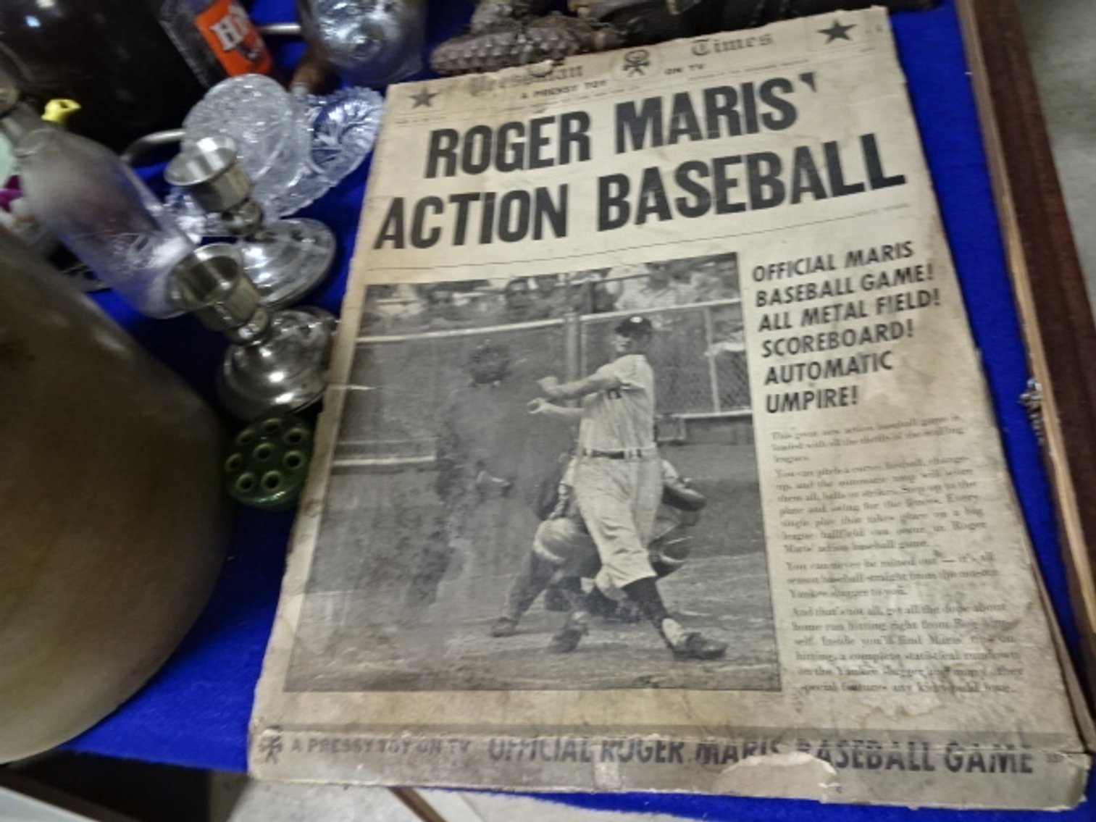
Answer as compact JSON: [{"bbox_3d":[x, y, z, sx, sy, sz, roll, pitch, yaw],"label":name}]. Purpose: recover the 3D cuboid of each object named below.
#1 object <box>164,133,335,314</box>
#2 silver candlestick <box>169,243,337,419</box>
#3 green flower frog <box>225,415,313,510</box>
[{"bbox_3d":[-0.212,-0.135,0.529,0.094,0.097,0.094,-3,60,12],"label":"object"},{"bbox_3d":[-0.194,-0.057,0.491,0.094,0.097,0.094,-3,60,12],"label":"silver candlestick"},{"bbox_3d":[-0.174,0.030,0.479,0.064,0.027,0.064,-3,60,12],"label":"green flower frog"}]

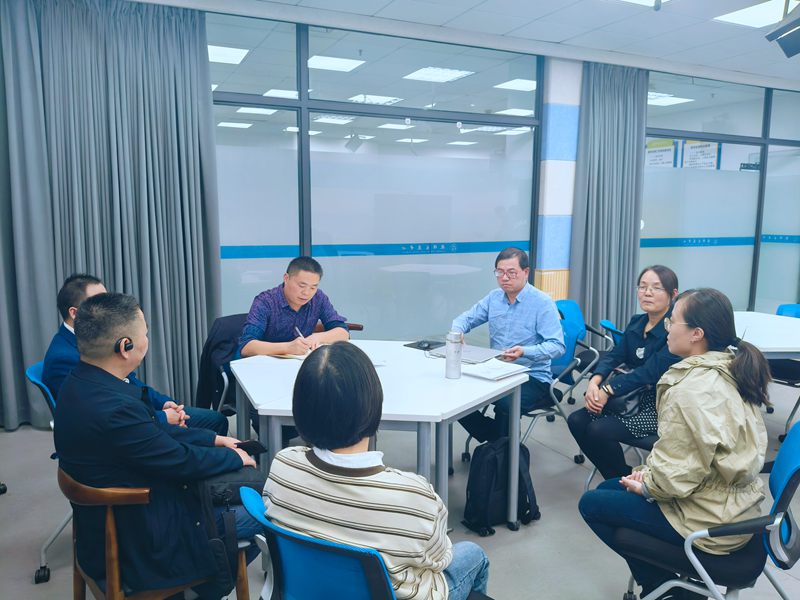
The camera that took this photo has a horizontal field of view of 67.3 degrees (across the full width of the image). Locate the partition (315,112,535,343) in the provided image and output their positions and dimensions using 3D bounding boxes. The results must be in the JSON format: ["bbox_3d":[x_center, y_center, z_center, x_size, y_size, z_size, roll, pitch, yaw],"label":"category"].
[{"bbox_3d":[0.261,-0.451,5.426,2.160,2.270,0.050,-3,9,-23],"label":"partition"}]

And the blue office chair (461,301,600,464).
[{"bbox_3d":[0.793,0.531,3.760,0.580,0.910,0.600,9,12,43],"label":"blue office chair"}]

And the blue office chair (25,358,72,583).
[{"bbox_3d":[-1.293,0.699,2.758,0.580,0.840,0.580,-3,9,-23],"label":"blue office chair"}]

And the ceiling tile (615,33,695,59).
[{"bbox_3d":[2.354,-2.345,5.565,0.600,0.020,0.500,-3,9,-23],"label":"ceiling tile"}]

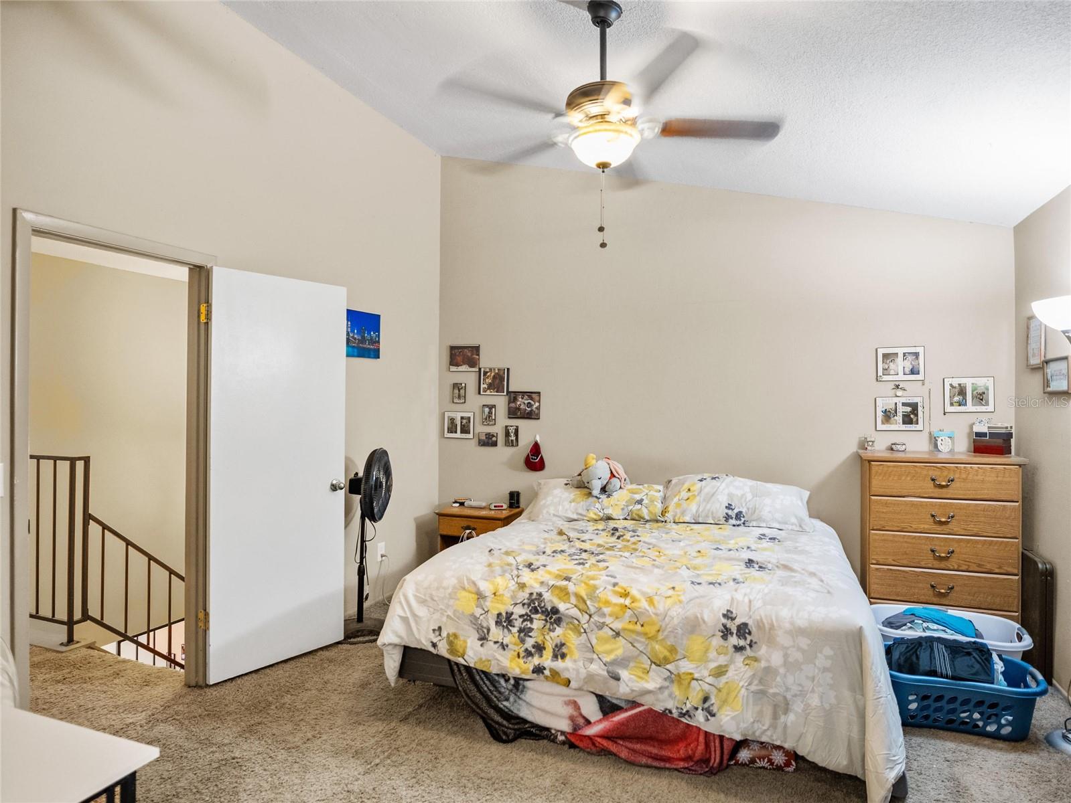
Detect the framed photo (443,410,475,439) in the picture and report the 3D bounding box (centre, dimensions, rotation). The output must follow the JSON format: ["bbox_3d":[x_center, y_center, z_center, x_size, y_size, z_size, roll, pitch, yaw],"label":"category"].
[{"bbox_3d":[-0.600,0.186,4.885,0.262,0.210,0.020,0,0,23],"label":"framed photo"}]

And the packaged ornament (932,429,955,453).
[{"bbox_3d":[2.482,0.244,3.758,0.113,0.133,0.030,0,0,22],"label":"packaged ornament"}]

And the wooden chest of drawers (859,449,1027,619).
[{"bbox_3d":[2.236,0.844,3.470,0.750,1.090,0.420,0,0,23],"label":"wooden chest of drawers"}]

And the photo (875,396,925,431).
[{"bbox_3d":[2.172,0.074,3.692,0.250,0.206,0.018,0,0,23],"label":"photo"}]

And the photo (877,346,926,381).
[{"bbox_3d":[2.178,-0.224,3.691,0.252,0.214,0.018,0,0,23],"label":"photo"}]

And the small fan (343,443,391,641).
[{"bbox_3d":[-1.055,0.836,3.740,0.420,1.105,0.450,0,0,-2],"label":"small fan"}]

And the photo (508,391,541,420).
[{"bbox_3d":[-0.082,0.030,4.660,0.258,0.208,0.020,0,0,23],"label":"photo"}]

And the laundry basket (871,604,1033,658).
[{"bbox_3d":[1.988,1.220,3.028,0.640,0.270,0.465,0,0,23],"label":"laundry basket"}]

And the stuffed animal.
[{"bbox_3d":[0.435,0.490,4.130,0.320,0.265,0.310,0,0,27],"label":"stuffed animal"}]

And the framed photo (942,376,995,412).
[{"bbox_3d":[2.492,-0.039,3.557,0.247,0.209,0.018,0,0,23],"label":"framed photo"}]

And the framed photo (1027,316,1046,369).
[{"bbox_3d":[2.537,-0.306,3.134,0.021,0.265,0.210,0,0,23],"label":"framed photo"}]

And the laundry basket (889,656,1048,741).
[{"bbox_3d":[1.815,1.264,2.710,0.630,0.250,0.420,0,0,17],"label":"laundry basket"}]

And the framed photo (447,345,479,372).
[{"bbox_3d":[-0.557,-0.339,4.854,0.262,0.217,0.018,0,0,23],"label":"framed photo"}]

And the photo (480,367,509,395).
[{"bbox_3d":[-0.316,-0.151,4.751,0.255,0.214,0.018,0,0,23],"label":"photo"}]

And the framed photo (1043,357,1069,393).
[{"bbox_3d":[2.436,-0.123,2.885,0.025,0.167,0.280,0,0,23],"label":"framed photo"}]

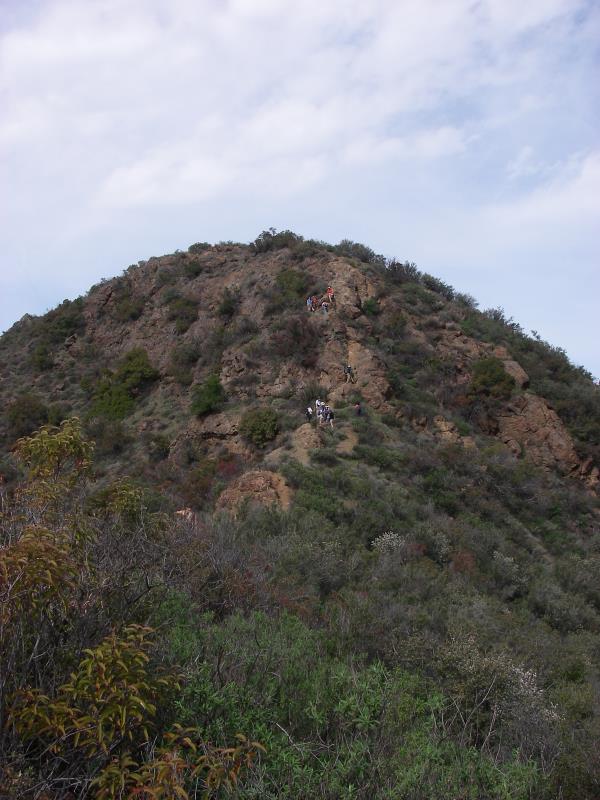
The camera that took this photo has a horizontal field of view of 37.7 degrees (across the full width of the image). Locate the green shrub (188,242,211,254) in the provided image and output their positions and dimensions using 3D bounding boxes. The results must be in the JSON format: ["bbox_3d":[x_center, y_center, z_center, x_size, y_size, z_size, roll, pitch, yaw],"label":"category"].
[{"bbox_3d":[-13.389,-20.184,117.000,2.843,1.706,2.502,0,-5,0],"label":"green shrub"}]

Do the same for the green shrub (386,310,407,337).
[{"bbox_3d":[10.769,-8.425,98.000,2.143,2.937,2.509,0,-6,0],"label":"green shrub"}]

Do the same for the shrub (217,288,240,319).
[{"bbox_3d":[-8.223,-11.098,101.000,2.650,3.243,2.932,0,-6,0],"label":"shrub"}]

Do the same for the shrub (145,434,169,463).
[{"bbox_3d":[-12.008,4.003,74.000,2.103,2.376,2.236,0,-6,0],"label":"shrub"}]

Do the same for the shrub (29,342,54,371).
[{"bbox_3d":[-29.435,-4.953,100.000,2.842,2.997,2.665,0,-6,0],"label":"shrub"}]

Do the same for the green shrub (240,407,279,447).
[{"bbox_3d":[-3.274,2.142,71.000,2.980,3.137,2.622,0,-5,0],"label":"green shrub"}]

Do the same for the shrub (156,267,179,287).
[{"bbox_3d":[-16.596,-15.469,110.000,2.673,2.430,2.352,0,-5,0],"label":"shrub"}]

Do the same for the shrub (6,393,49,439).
[{"bbox_3d":[-26.996,1.536,87.000,3.994,4.284,3.745,0,-6,0],"label":"shrub"}]

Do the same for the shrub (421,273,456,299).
[{"bbox_3d":[17.033,-13.958,108.000,3.778,3.237,3.542,0,-6,0],"label":"shrub"}]

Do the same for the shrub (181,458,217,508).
[{"bbox_3d":[-7.397,6.085,64.000,2.519,3.425,2.937,0,-6,0],"label":"shrub"}]

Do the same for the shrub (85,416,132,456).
[{"bbox_3d":[-16.573,3.159,76.000,4.029,3.358,3.546,0,-5,0],"label":"shrub"}]

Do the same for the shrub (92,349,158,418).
[{"bbox_3d":[-17.786,-1.672,89.000,6.685,6.739,6.202,0,-6,0],"label":"shrub"}]

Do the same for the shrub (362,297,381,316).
[{"bbox_3d":[8.060,-10.540,99.000,1.948,2.119,1.826,0,-6,0],"label":"shrub"}]

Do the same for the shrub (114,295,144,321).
[{"bbox_3d":[-19.997,-10.849,103.000,3.413,2.958,3.003,0,-5,0],"label":"shrub"}]

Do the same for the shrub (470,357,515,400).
[{"bbox_3d":[18.193,-2.032,83.000,4.034,4.034,3.550,0,-5,0],"label":"shrub"}]

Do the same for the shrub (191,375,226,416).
[{"bbox_3d":[-8.439,-0.415,81.000,3.221,3.758,2.834,0,-5,0],"label":"shrub"}]

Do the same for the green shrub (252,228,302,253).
[{"bbox_3d":[-3.131,-21.116,117.000,6.720,3.360,4.704,0,-5,0],"label":"green shrub"}]

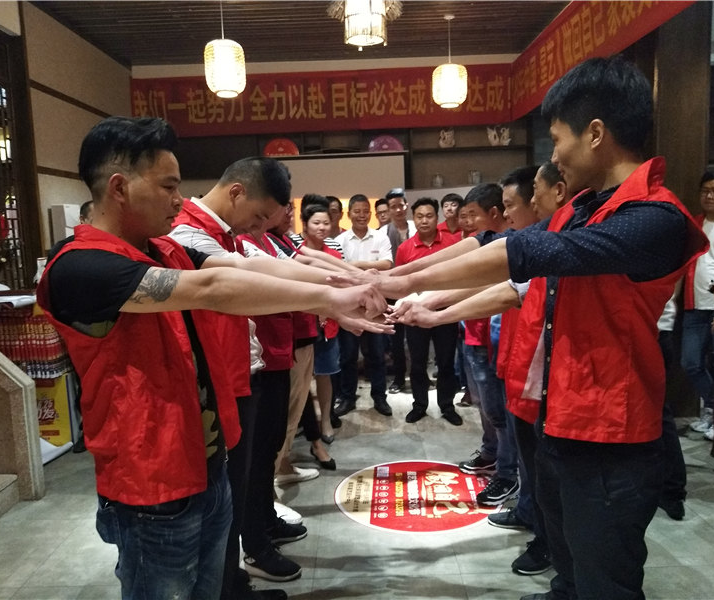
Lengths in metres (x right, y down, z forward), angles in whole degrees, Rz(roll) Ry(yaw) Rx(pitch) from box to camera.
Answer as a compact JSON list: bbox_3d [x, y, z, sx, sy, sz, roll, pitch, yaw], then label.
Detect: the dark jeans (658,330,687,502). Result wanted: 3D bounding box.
[{"bbox_3d":[1.420,0.485,2.900,0.380,0.920,0.280,2,8,34],"label":"dark jeans"}]

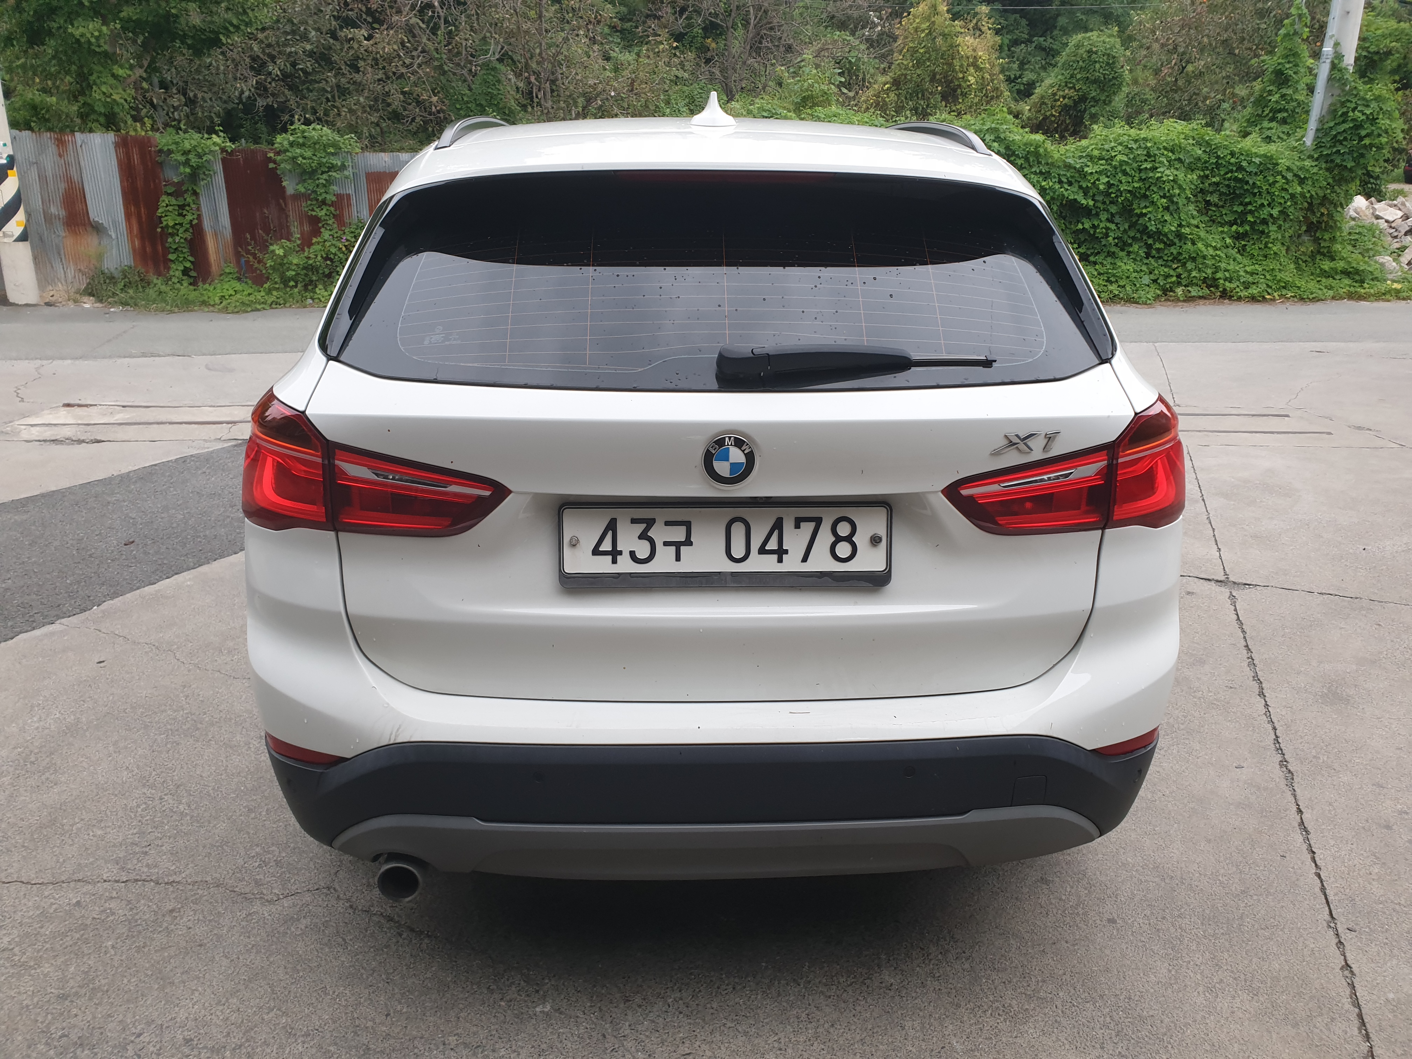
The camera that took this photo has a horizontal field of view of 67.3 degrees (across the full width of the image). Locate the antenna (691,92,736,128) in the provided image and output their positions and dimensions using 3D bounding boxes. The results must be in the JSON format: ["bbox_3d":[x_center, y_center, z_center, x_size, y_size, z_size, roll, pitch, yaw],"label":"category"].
[{"bbox_3d":[0.018,-0.787,1.994,0.084,0.067,0.165,0,18,-2],"label":"antenna"}]

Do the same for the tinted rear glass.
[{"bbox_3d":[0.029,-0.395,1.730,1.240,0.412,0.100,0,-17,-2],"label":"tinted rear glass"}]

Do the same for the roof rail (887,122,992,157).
[{"bbox_3d":[0.529,-1.001,2.760,0.075,0.105,1.620,0,18,-2],"label":"roof rail"}]

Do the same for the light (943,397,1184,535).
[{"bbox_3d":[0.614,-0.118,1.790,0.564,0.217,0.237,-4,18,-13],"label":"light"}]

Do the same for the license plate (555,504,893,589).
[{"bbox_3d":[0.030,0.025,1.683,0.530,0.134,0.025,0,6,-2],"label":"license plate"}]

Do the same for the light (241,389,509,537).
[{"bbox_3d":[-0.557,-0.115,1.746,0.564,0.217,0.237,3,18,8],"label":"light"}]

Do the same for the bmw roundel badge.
[{"bbox_3d":[0.035,-0.105,1.611,0.082,0.082,0.014,0,16,-2],"label":"bmw roundel badge"}]

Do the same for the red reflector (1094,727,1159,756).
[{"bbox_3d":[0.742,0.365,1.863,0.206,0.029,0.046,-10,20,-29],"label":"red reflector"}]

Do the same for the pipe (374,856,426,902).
[{"bbox_3d":[-0.539,0.594,1.924,0.080,0.080,0.150,0,18,-2],"label":"pipe"}]

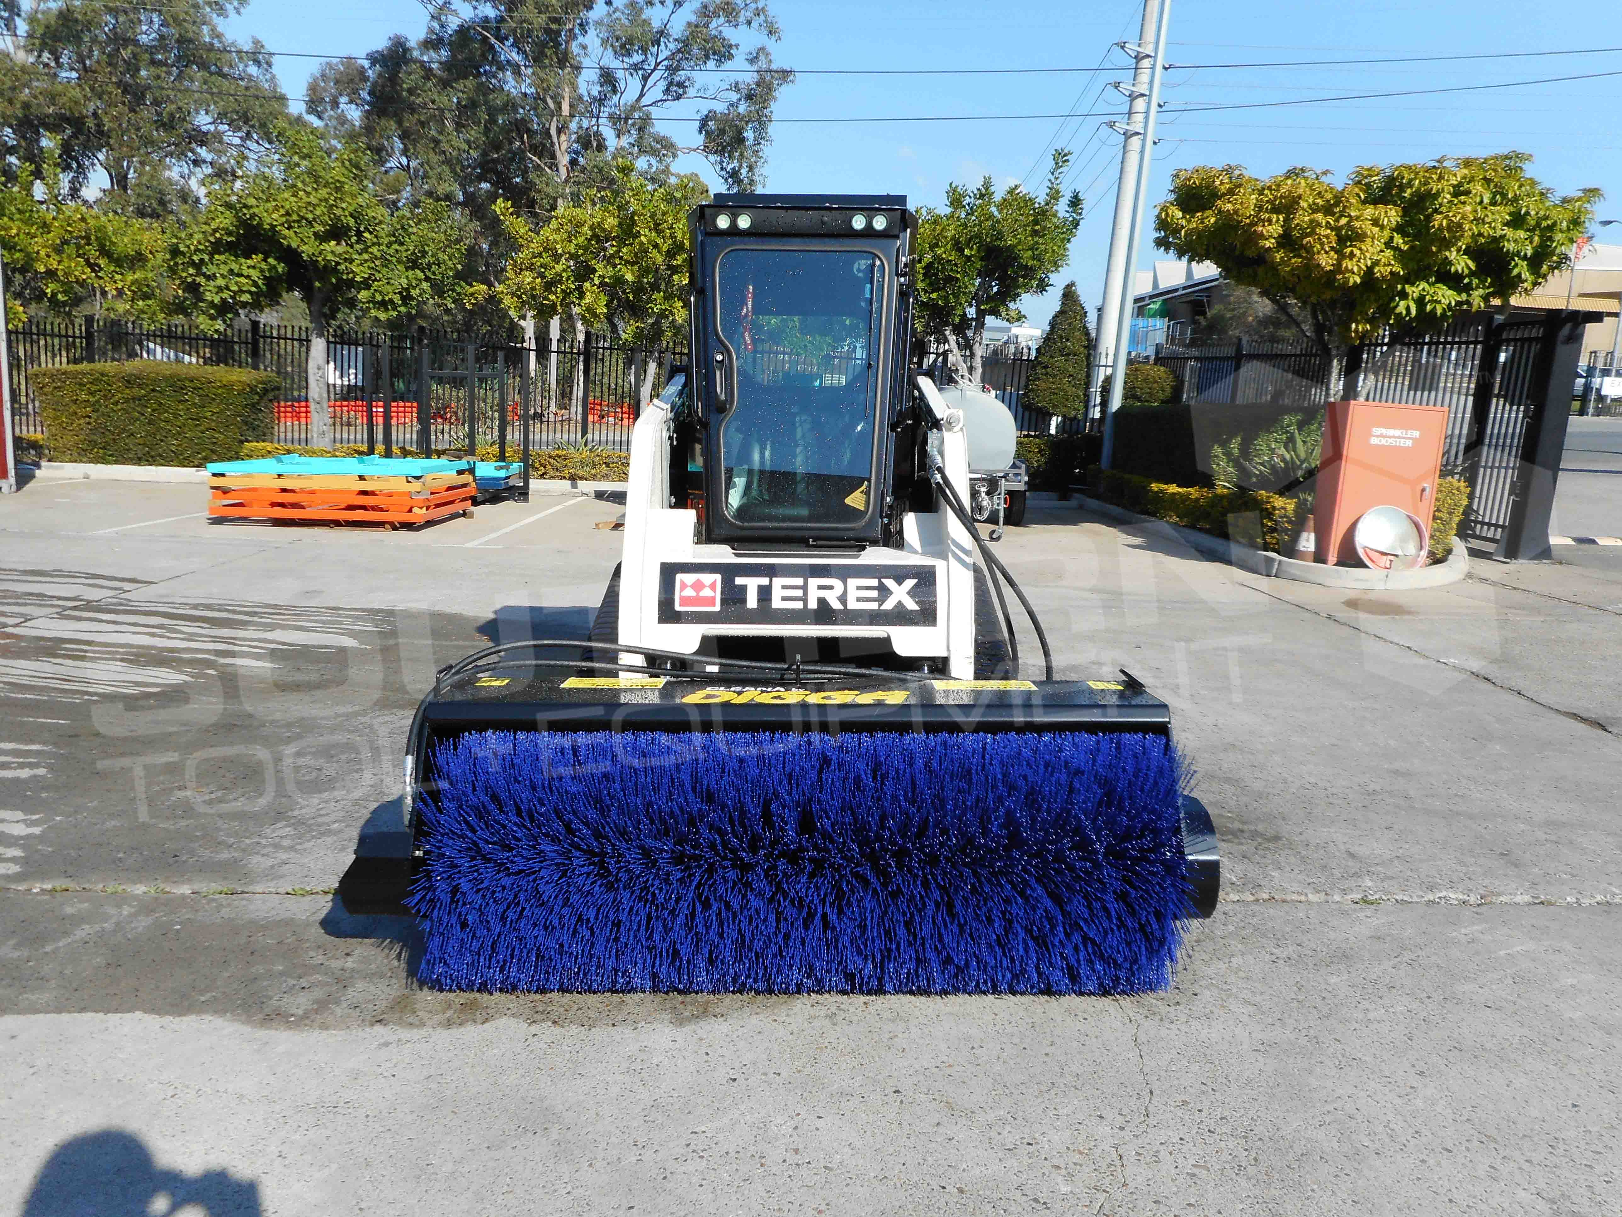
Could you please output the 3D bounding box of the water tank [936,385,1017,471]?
[{"bbox_3d":[1.581,-2.105,13.850,1.450,1.020,1.600,3,10,-7],"label":"water tank"}]

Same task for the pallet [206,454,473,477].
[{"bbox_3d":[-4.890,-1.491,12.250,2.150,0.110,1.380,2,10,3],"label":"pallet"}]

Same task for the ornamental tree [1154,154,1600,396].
[{"bbox_3d":[5.100,-2.250,10.600,3.900,3.450,3.700,2,12,0],"label":"ornamental tree"}]

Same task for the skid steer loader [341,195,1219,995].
[{"bbox_3d":[-0.080,-0.320,4.130,2.220,2.120,3.350,1,12,0],"label":"skid steer loader"}]

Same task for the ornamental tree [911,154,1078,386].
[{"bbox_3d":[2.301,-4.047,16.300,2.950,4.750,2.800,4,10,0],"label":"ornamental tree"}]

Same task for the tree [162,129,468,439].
[{"bbox_3d":[-6.682,-4.223,15.900,4.050,4.750,3.800,4,10,0],"label":"tree"}]

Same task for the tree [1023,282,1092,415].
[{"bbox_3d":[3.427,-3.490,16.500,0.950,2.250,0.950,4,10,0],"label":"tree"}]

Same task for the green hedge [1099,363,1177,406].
[{"bbox_3d":[4.558,-2.971,16.300,1.100,1.000,1.100,4,10,0],"label":"green hedge"}]

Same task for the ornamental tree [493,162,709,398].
[{"bbox_3d":[-2.637,-4.039,16.200,3.500,4.550,3.300,4,10,0],"label":"ornamental tree"}]

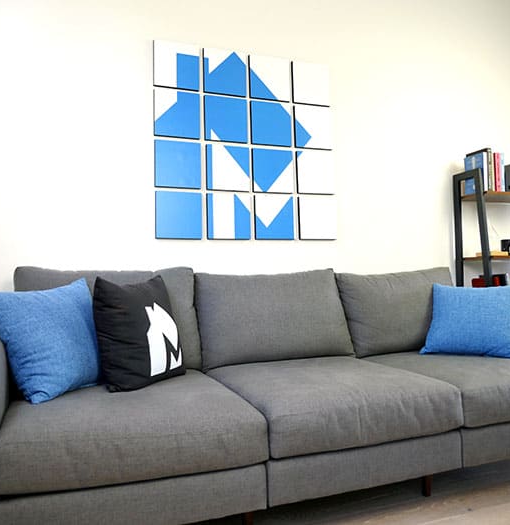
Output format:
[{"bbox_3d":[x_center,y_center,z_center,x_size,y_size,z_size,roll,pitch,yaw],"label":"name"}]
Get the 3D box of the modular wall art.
[{"bbox_3d":[-0.027,-0.581,2.434,0.940,0.930,0.026,-1,-2,-20],"label":"modular wall art"}]

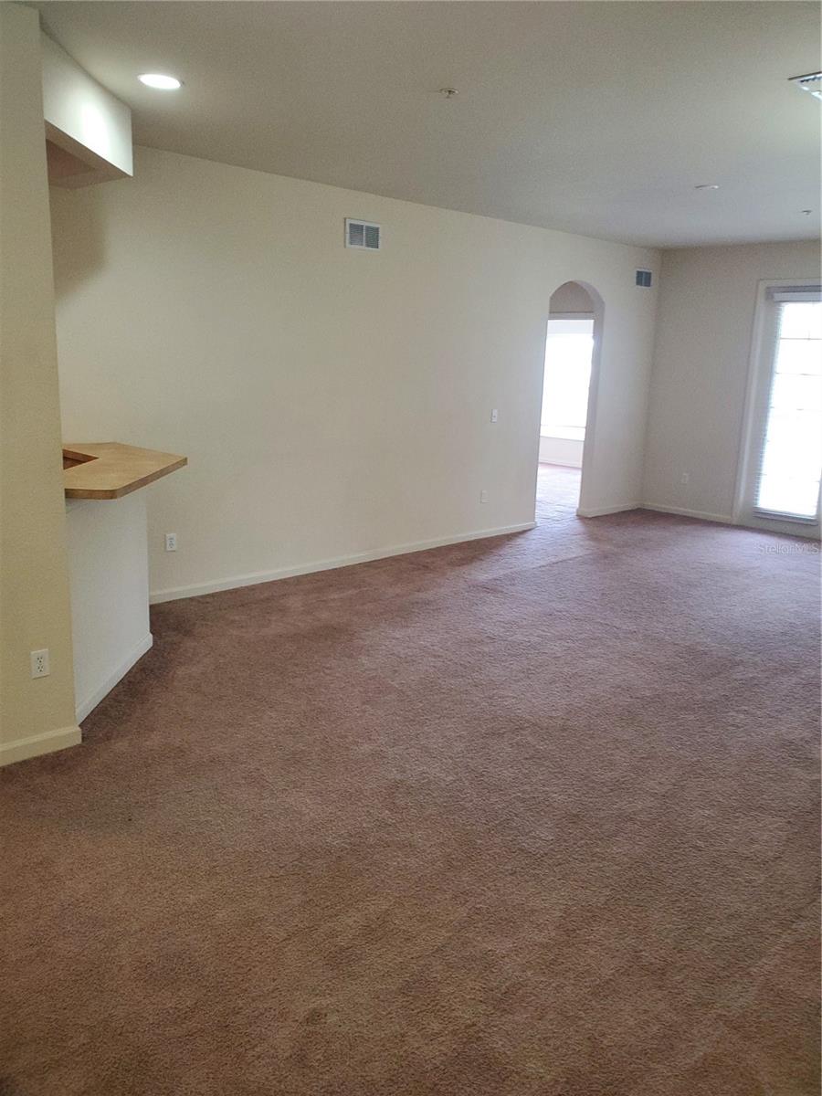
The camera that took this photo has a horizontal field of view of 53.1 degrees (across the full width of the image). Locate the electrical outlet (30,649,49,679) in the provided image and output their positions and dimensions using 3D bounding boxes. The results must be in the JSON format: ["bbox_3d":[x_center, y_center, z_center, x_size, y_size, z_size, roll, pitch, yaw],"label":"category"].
[{"bbox_3d":[-1.487,0.464,3.298,0.070,0.115,0.010,-11,19,-43],"label":"electrical outlet"}]

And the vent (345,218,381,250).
[{"bbox_3d":[-0.347,-2.261,5.954,0.330,0.192,0.020,-11,19,-43],"label":"vent"}]

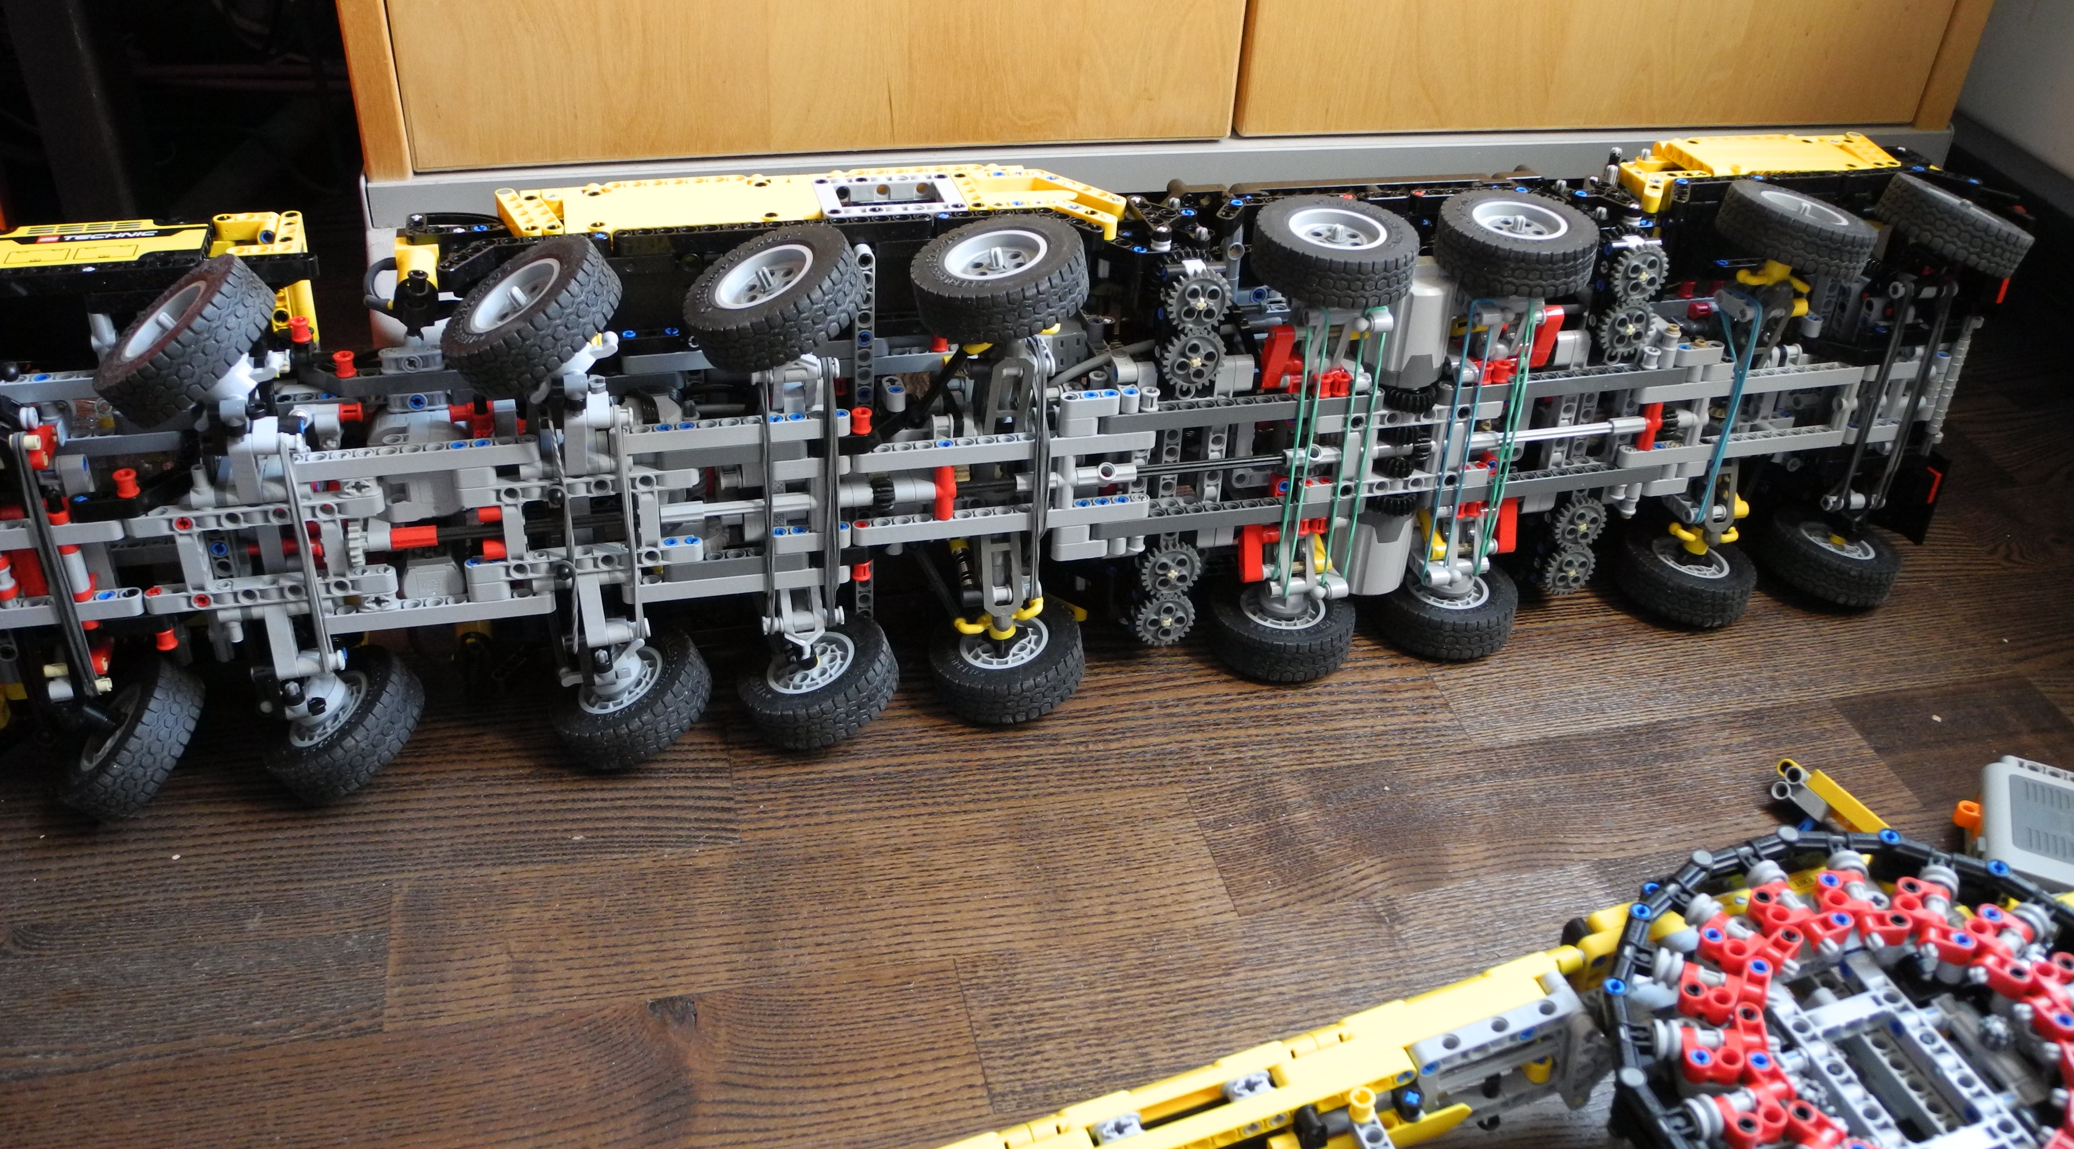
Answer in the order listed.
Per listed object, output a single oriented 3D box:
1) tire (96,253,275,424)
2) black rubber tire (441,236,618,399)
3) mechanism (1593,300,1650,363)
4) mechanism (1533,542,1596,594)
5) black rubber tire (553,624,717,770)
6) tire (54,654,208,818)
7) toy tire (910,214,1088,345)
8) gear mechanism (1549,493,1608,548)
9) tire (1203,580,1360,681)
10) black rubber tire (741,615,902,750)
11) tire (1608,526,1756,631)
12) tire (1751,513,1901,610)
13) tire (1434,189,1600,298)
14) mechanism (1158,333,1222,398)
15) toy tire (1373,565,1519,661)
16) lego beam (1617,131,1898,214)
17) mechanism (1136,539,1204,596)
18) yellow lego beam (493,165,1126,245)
[{"bbox_3d":[-0.286,-0.079,0.565,0.062,0.020,0.062,-36,34,8],"label":"tire"},{"bbox_3d":[-0.166,-0.085,0.553,0.061,0.020,0.061,-31,38,4],"label":"black rubber tire"},{"bbox_3d":[0.244,-0.101,0.693,0.025,0.025,0.008,-6,34,-13],"label":"mechanism"},{"bbox_3d":[0.238,-0.001,0.749,0.025,0.025,0.008,-6,34,-13],"label":"mechanism"},{"bbox_3d":[-0.159,0.048,0.661,0.062,0.020,0.062,-26,35,1],"label":"black rubber tire"},{"bbox_3d":[-0.330,0.059,0.614,0.061,0.020,0.061,-40,37,10],"label":"tire"},{"bbox_3d":[-0.013,-0.107,0.605,0.062,0.020,0.062,-6,37,5],"label":"toy tire"},{"bbox_3d":[0.239,-0.021,0.736,0.025,0.025,0.008,-6,34,-13],"label":"gear mechanism"},{"bbox_3d":[0.104,0.021,0.714,0.061,0.020,0.061,2,34,-1],"label":"tire"},{"bbox_3d":[-0.086,0.041,0.664,0.061,0.020,0.061,-21,37,-3],"label":"black rubber tire"},{"bbox_3d":[0.296,0.000,0.767,0.061,0.020,0.061,-6,35,-14],"label":"tire"},{"bbox_3d":[0.376,-0.008,0.797,0.062,0.020,0.062,8,28,-22],"label":"tire"},{"bbox_3d":[0.185,-0.128,0.648,0.061,0.020,0.061,1,36,0],"label":"tire"},{"bbox_3d":[0.060,-0.082,0.639,0.025,0.025,0.008,-6,34,-13],"label":"mechanism"},{"bbox_3d":[0.182,0.013,0.749,0.062,0.020,0.062,-2,33,-16],"label":"toy tire"},{"bbox_3d":[0.323,-0.181,0.752,0.145,0.015,0.051,-6,34,-13],"label":"lego beam"},{"bbox_3d":[0.056,-0.002,0.694,0.025,0.025,0.008,-6,34,-13],"label":"mechanism"},{"bbox_3d":[-0.084,-0.140,0.646,0.238,0.011,0.063,-6,34,-13],"label":"yellow lego beam"}]

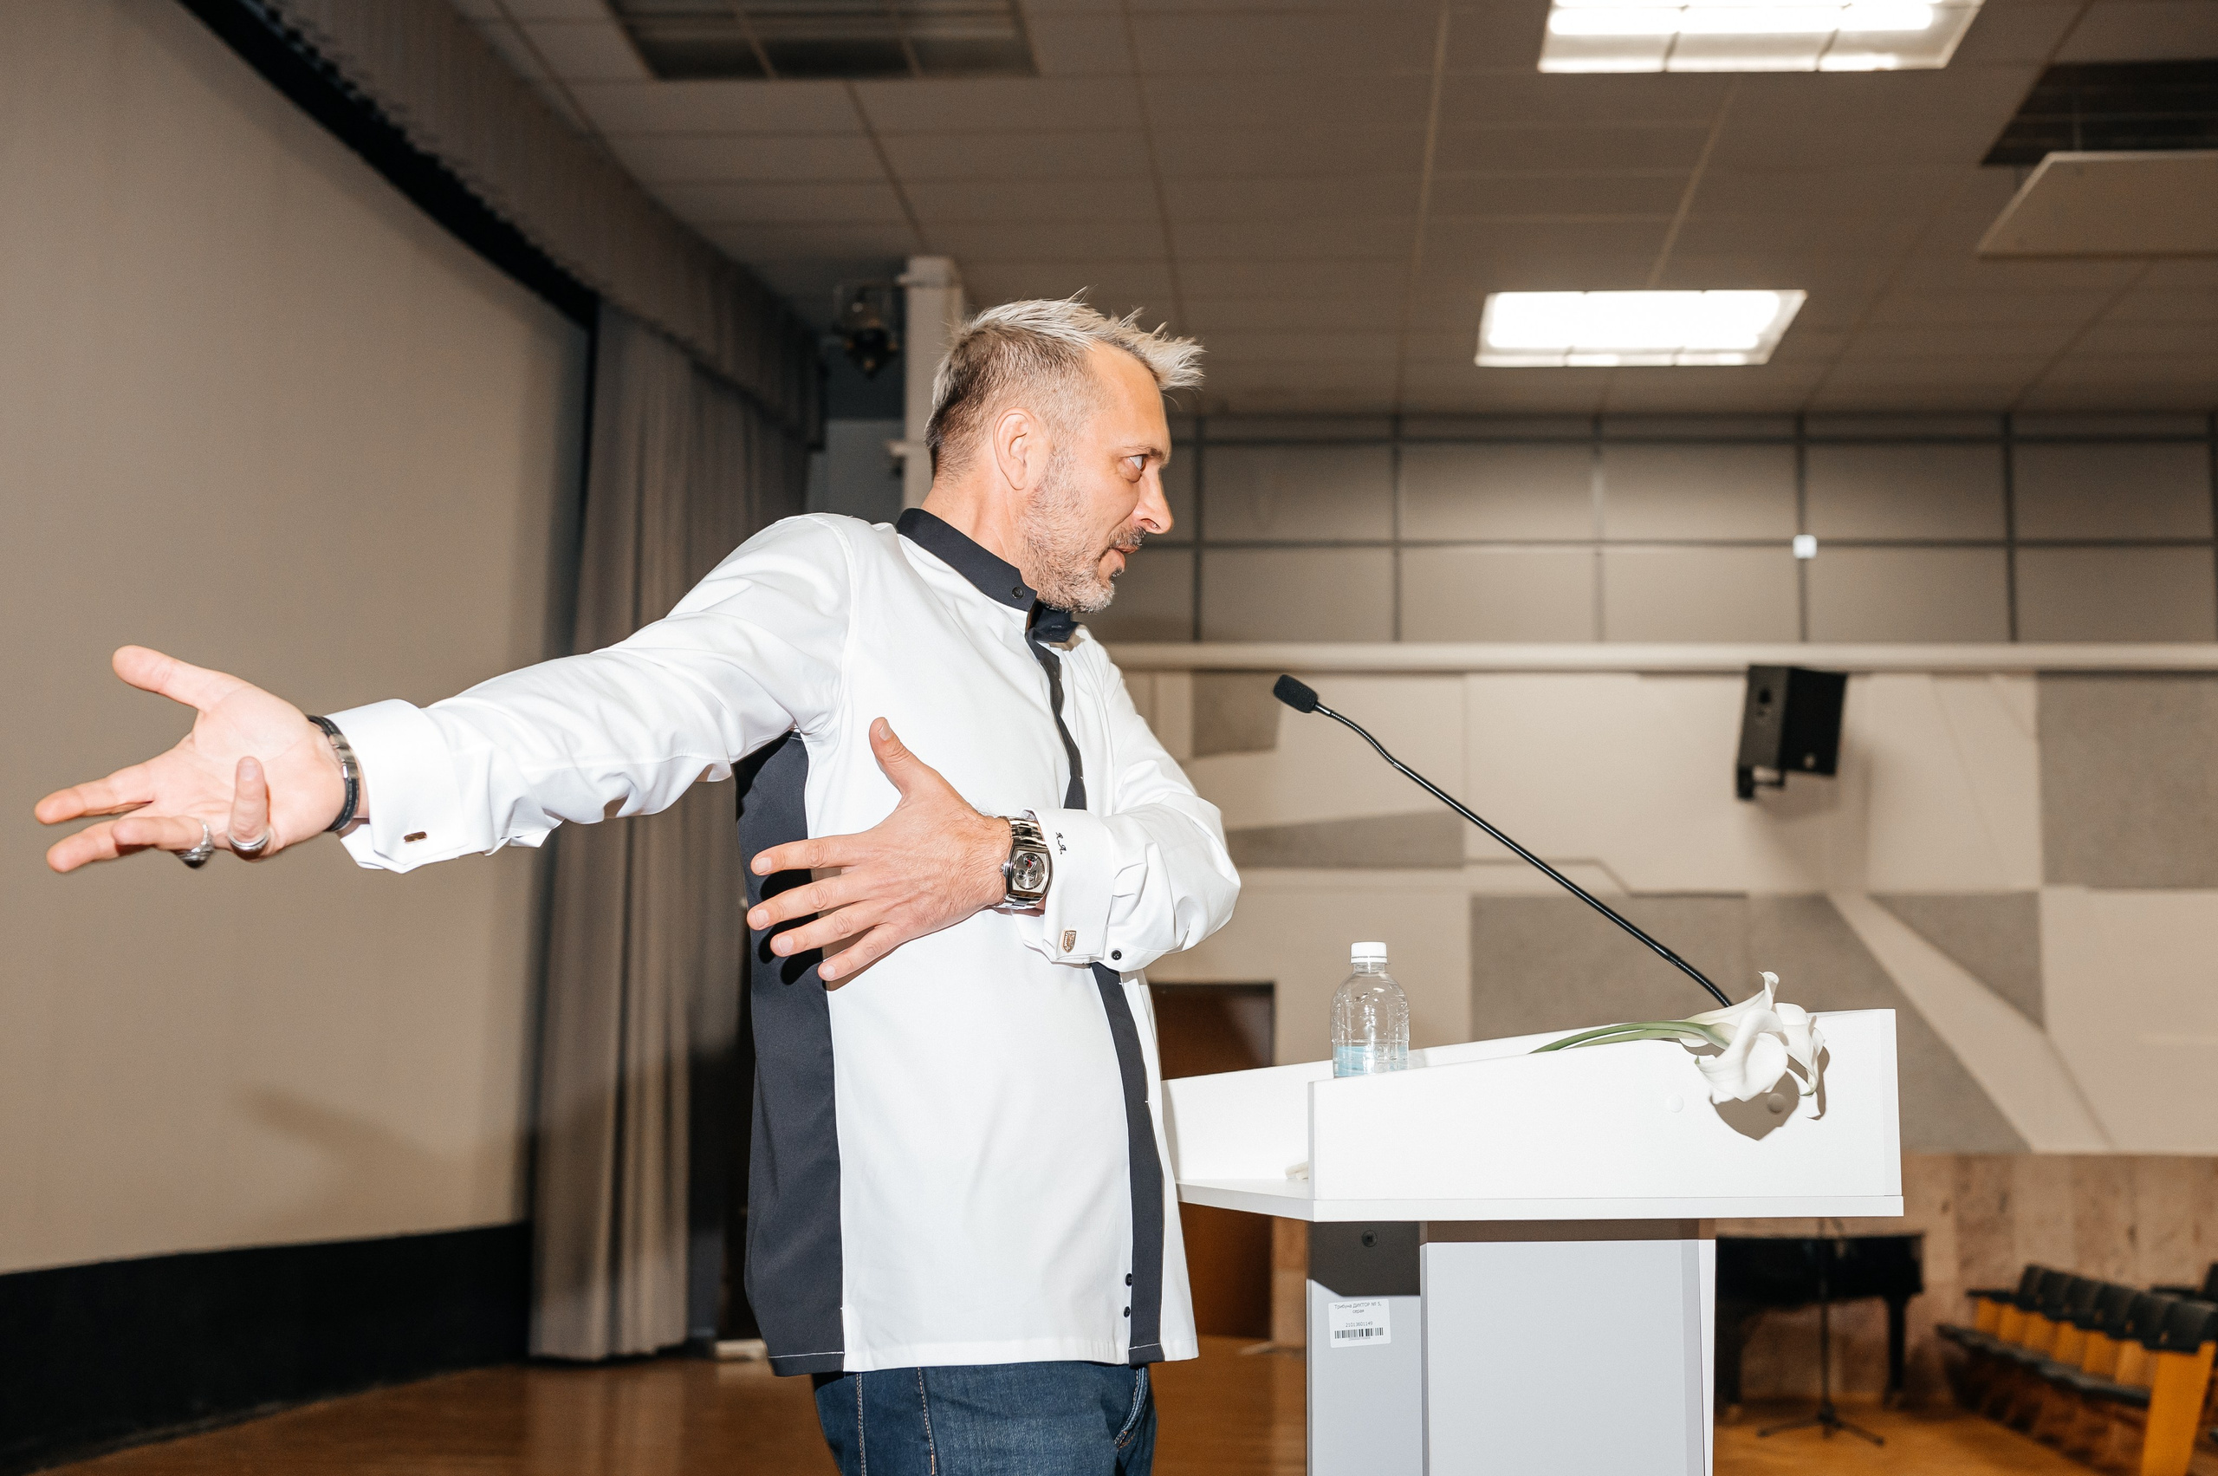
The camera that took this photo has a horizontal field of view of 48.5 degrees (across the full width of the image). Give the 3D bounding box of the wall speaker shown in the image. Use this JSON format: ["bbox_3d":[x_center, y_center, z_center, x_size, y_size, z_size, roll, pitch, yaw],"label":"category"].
[{"bbox_3d":[3.930,-0.055,14.201,0.410,0.670,0.380,5,2,-26],"label":"wall speaker"}]

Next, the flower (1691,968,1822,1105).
[{"bbox_3d":[0.525,0.245,2.000,0.105,0.105,0.100,5,-8,-26],"label":"flower"}]

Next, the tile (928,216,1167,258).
[{"bbox_3d":[-0.302,-2.426,12.038,1.200,0.020,0.600,0,-7,5],"label":"tile"}]

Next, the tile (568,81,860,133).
[{"bbox_3d":[-1.646,-2.667,10.399,1.200,0.020,0.600,0,-7,5],"label":"tile"}]

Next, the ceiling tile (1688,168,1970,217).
[{"bbox_3d":[3.235,-2.474,11.148,1.200,0.020,0.600,0,-7,5],"label":"ceiling tile"}]

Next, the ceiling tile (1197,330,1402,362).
[{"bbox_3d":[1.042,-2.185,13.677,1.200,0.020,0.600,0,-7,5],"label":"ceiling tile"}]

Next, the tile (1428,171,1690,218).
[{"bbox_3d":[2.039,-2.483,11.251,1.200,0.020,0.600,0,-7,5],"label":"tile"}]

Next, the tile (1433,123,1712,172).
[{"bbox_3d":[1.990,-2.560,10.670,1.200,0.020,0.600,0,-7,5],"label":"tile"}]

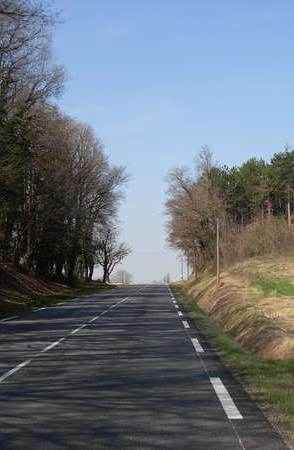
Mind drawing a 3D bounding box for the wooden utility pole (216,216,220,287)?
[{"bbox_3d":[6.652,2.485,61.238,0.200,6.400,0.200,0,-5,0],"label":"wooden utility pole"}]

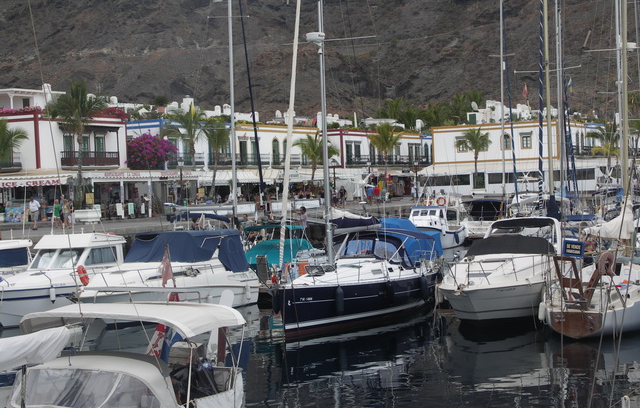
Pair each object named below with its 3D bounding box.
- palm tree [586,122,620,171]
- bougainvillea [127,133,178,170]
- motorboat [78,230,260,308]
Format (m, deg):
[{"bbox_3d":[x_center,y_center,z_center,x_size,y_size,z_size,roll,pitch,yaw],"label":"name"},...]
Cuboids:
[{"bbox_3d":[26.737,-4.272,143.031,3.700,6.650,3.700,-2,1,0],"label":"palm tree"},{"bbox_3d":[-11.639,-3.626,106.000,3.100,2.600,2.400,-2,1,-30],"label":"bougainvillea"},{"bbox_3d":[-5.138,2.301,50.737,3.200,2.800,10.000,-1,1,23],"label":"motorboat"}]

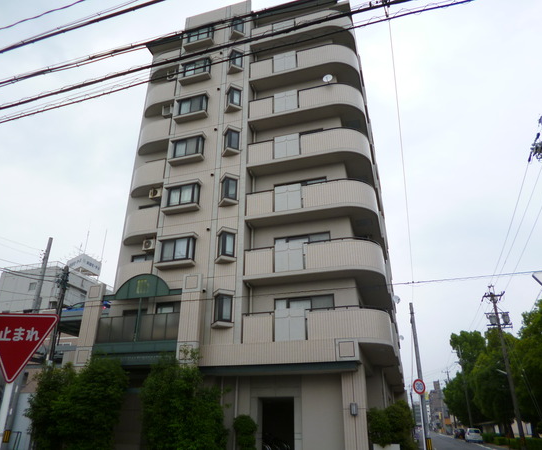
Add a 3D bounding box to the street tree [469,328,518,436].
[{"bbox_3d":[29.933,21.825,57.245,5.919,14.366,5.919,-8,-28,16],"label":"street tree"}]

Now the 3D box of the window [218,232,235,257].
[{"bbox_3d":[-1.941,0.814,17.767,0.784,1.059,0.344,-8,-28,16],"label":"window"}]

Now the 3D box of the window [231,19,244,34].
[{"bbox_3d":[-2.042,-11.918,24.939,0.788,1.183,0.374,-8,-27,15],"label":"window"}]

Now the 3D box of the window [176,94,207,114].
[{"bbox_3d":[-4.295,-6.552,23.102,1.496,1.092,0.364,-8,-27,15],"label":"window"}]

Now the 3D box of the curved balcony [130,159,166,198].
[{"bbox_3d":[-6.327,-2.378,21.616,2.283,1.471,0.880,-8,-28,16],"label":"curved balcony"}]

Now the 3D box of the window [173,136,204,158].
[{"bbox_3d":[-4.123,-3.776,20.886,1.485,1.059,0.330,-8,-28,16],"label":"window"}]

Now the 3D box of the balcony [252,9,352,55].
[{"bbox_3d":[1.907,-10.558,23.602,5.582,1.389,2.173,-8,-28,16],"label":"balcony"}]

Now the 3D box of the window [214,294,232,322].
[{"bbox_3d":[-2.051,3.490,17.450,0.788,1.183,0.374,-8,-27,15],"label":"window"}]

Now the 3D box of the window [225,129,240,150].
[{"bbox_3d":[-2.043,-4.246,20.948,0.850,1.100,0.420,-8,-27,15],"label":"window"}]

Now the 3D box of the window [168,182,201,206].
[{"bbox_3d":[-4.298,-1.389,20.593,1.496,1.092,0.364,-8,-27,15],"label":"window"}]

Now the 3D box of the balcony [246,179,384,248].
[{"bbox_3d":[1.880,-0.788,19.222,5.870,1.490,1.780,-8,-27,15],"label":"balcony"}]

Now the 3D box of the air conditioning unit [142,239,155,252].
[{"bbox_3d":[-5.992,1.016,20.757,0.788,0.546,0.283,-8,-27,15],"label":"air conditioning unit"}]

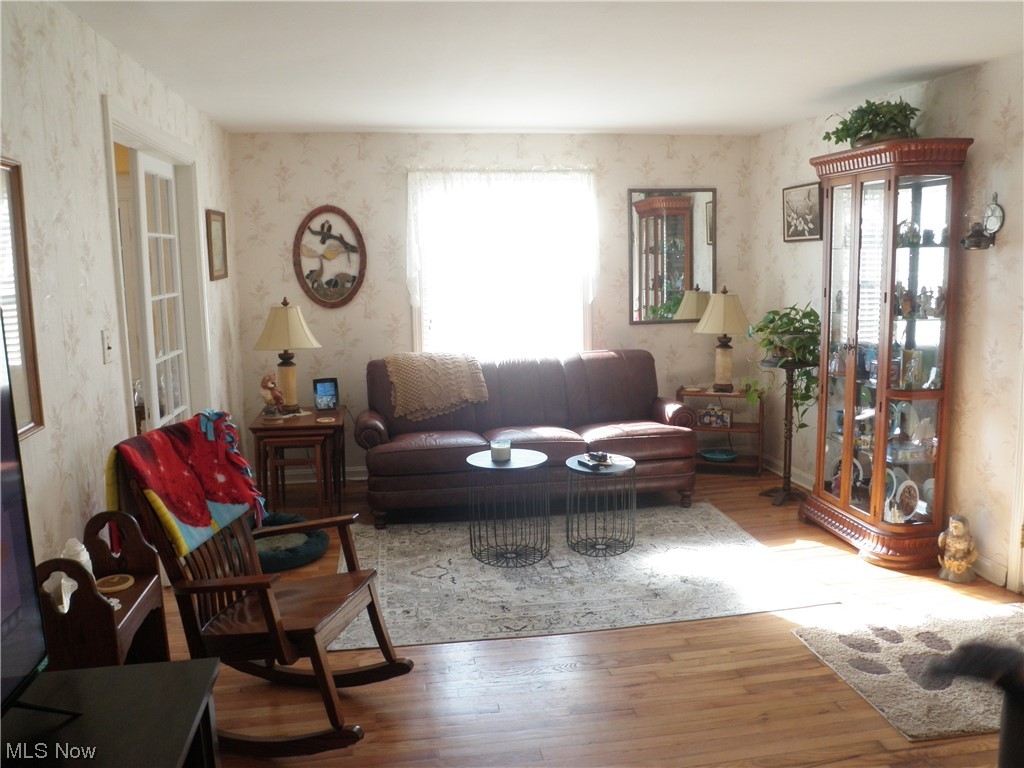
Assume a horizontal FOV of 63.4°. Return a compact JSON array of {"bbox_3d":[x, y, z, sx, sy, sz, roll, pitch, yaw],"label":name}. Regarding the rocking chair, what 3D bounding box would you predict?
[{"bbox_3d":[-0.821,0.647,2.772,0.855,1.030,0.600,1,8,11],"label":"rocking chair"}]

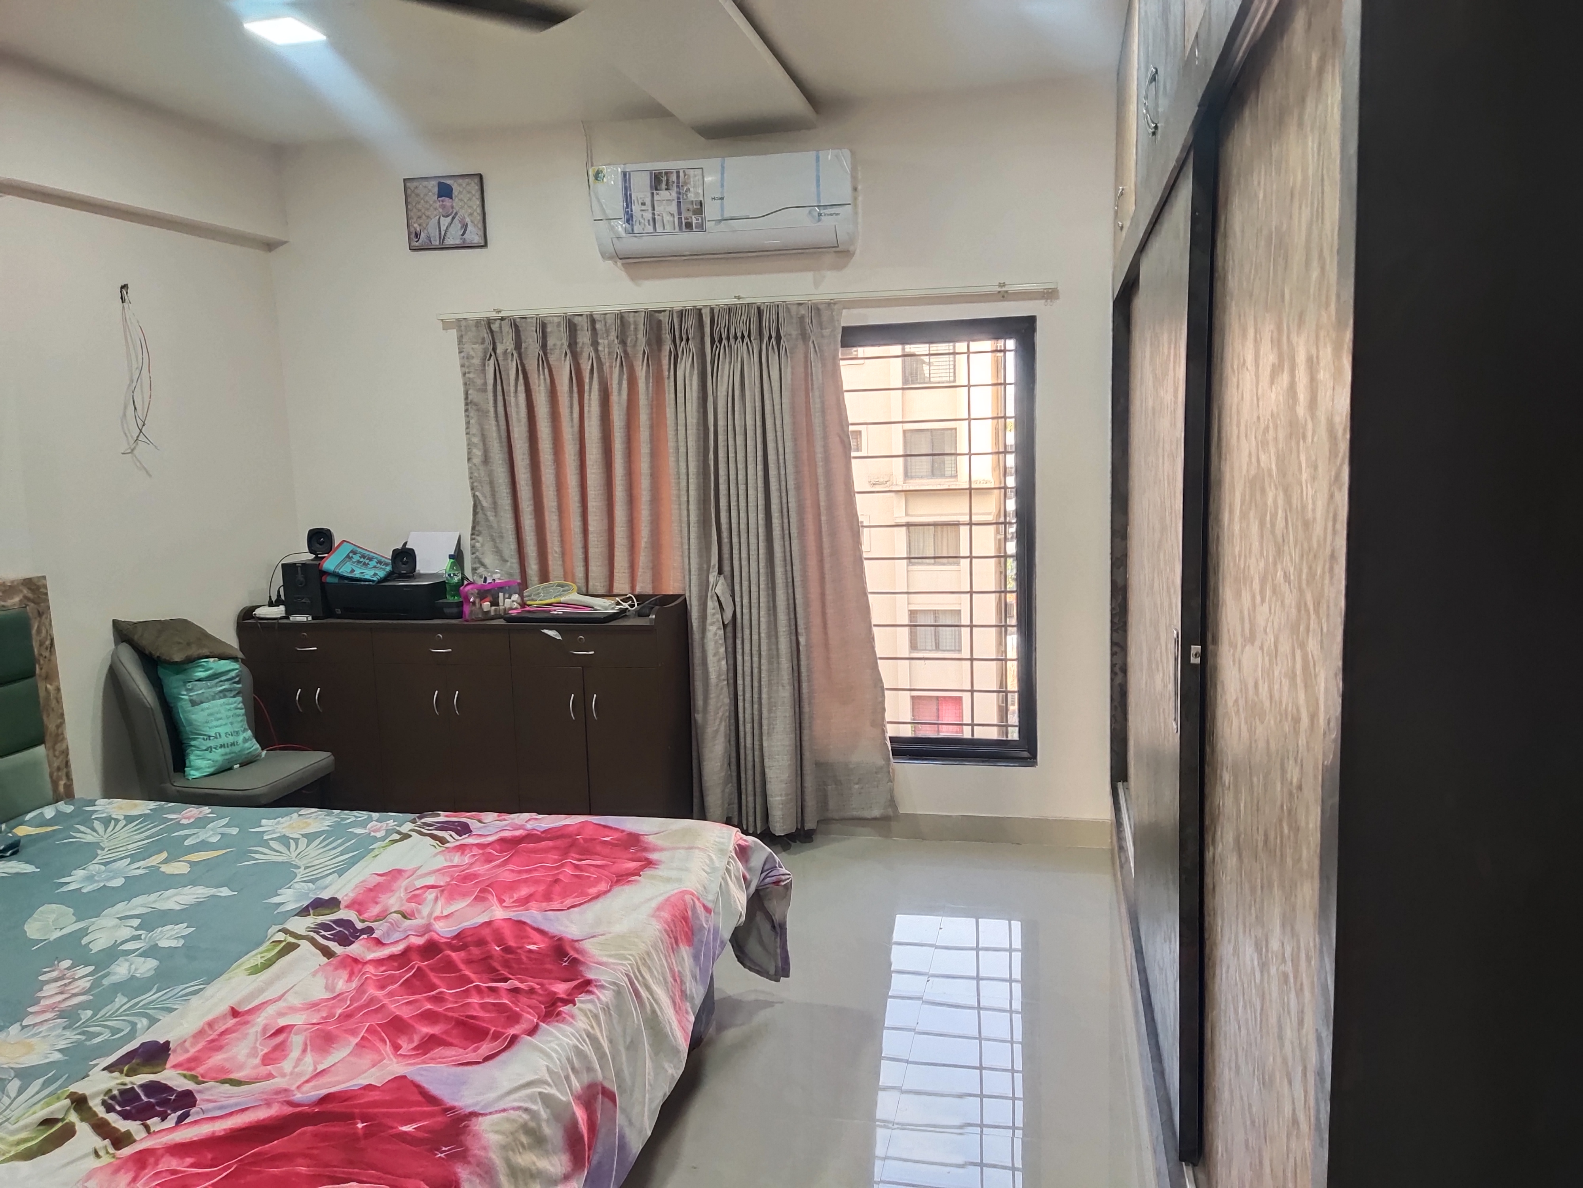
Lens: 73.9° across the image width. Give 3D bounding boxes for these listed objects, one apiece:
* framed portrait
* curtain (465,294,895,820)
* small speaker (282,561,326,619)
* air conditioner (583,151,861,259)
[{"bbox_3d":[-1.396,-1.532,4.225,0.342,0.278,0.022,0,8,12],"label":"framed portrait"},{"bbox_3d":[-0.463,-0.077,4.132,1.671,2.025,0.203,0,8,12],"label":"curtain"},{"bbox_3d":[-1.940,-0.025,4.317,0.167,0.229,0.213,-1,8,8],"label":"small speaker"},{"bbox_3d":[-0.240,-1.420,3.905,0.957,0.324,0.218,0,8,12],"label":"air conditioner"}]

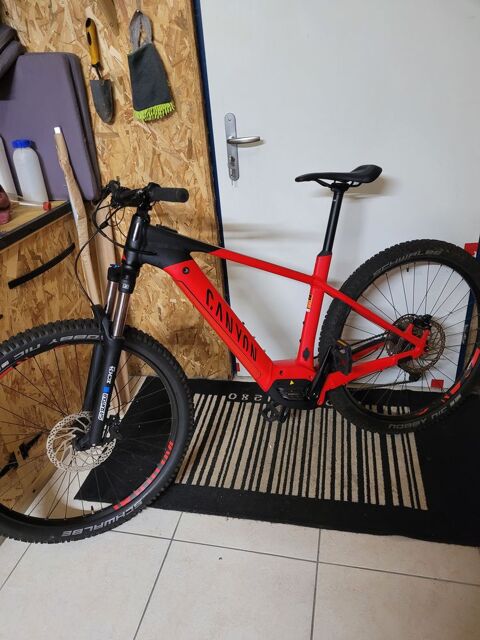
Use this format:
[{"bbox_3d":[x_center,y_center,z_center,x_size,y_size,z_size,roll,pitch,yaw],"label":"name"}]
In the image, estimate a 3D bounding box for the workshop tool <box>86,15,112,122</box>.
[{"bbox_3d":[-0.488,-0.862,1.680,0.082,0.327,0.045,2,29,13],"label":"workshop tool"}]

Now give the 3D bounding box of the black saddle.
[{"bbox_3d":[0.294,-0.427,1.427,0.272,0.065,0.143,-9,21,-16],"label":"black saddle"}]

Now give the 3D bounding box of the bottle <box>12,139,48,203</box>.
[{"bbox_3d":[-0.792,-0.550,1.797,0.094,0.226,0.094,2,29,13],"label":"bottle"}]

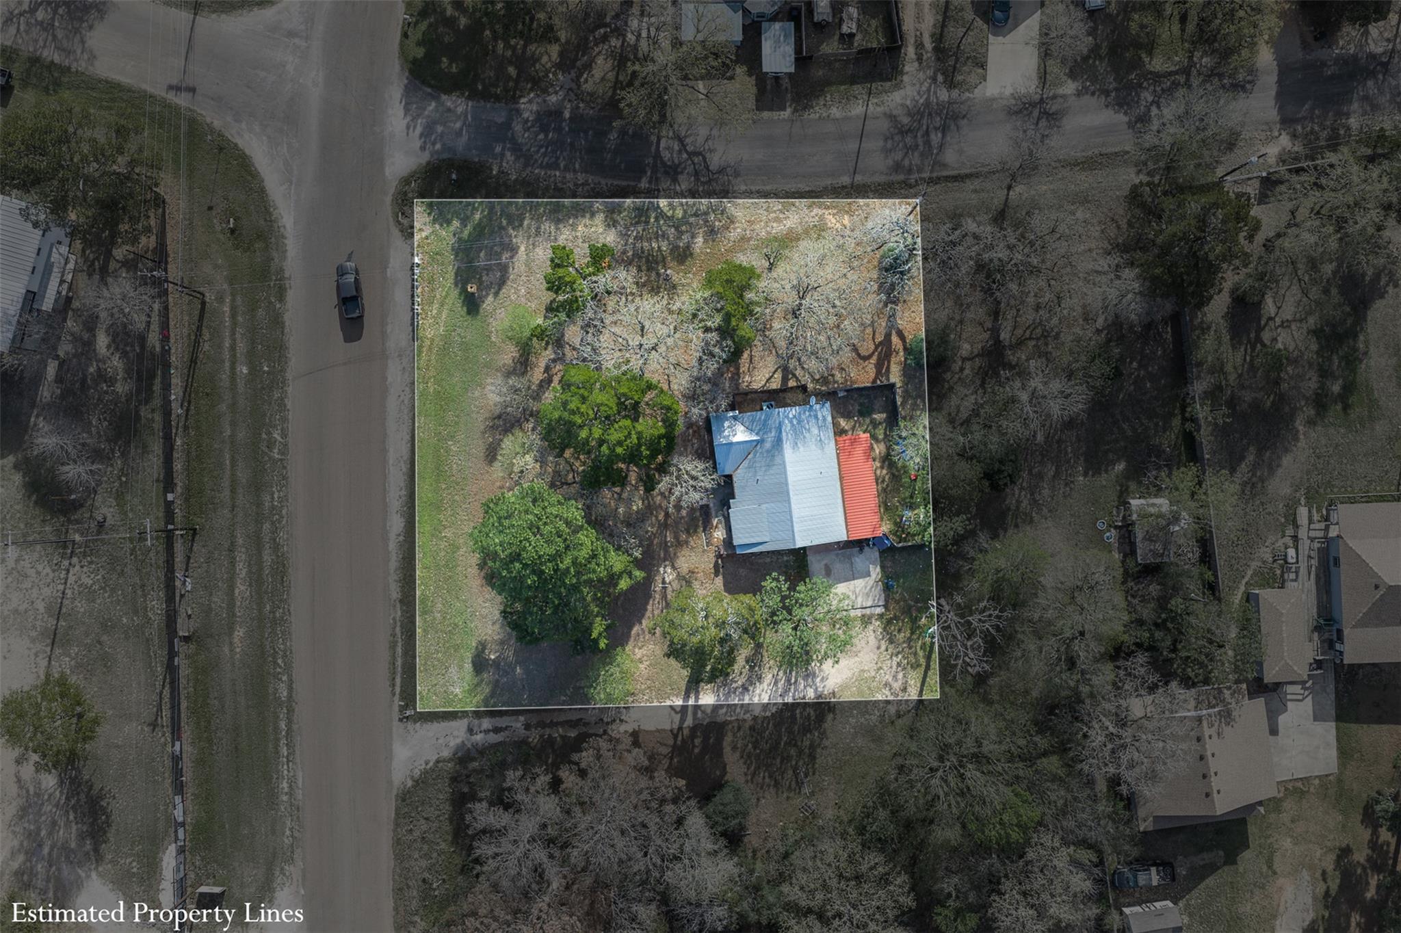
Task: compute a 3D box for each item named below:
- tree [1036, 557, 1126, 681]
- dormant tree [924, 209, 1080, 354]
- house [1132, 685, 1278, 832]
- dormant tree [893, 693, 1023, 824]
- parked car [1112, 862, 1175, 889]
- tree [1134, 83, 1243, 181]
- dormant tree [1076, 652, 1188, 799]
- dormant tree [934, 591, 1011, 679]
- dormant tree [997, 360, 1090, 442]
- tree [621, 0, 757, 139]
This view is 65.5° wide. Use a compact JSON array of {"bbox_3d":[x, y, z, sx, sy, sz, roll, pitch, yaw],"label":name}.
[{"bbox_3d":[37.820,15.190,109.250,8.660,9.500,11.830,0,90,0],"label":"tree"},{"bbox_3d":[29.810,-18.040,108.250,15.140,11.500,13.580,0,90,0],"label":"dormant tree"},{"bbox_3d":[51.200,29.500,111.500,13.900,5.000,13.600,-7,90,0],"label":"house"},{"bbox_3d":[25.500,28.940,109.000,12.530,10.000,12.640,0,90,0],"label":"dormant tree"},{"bbox_3d":[46.050,42.600,113.100,5.850,1.850,2.000,-7,90,0],"label":"parked car"},{"bbox_3d":[48.080,-32.930,108.500,10.470,11.000,9.320,0,90,0],"label":"tree"},{"bbox_3d":[42.640,25.610,108.750,10.600,10.500,14.070,0,90,0],"label":"dormant tree"},{"bbox_3d":[26.860,16.830,109.000,7.790,10.000,8.320,0,90,0],"label":"dormant tree"},{"bbox_3d":[34.560,-6.480,110.000,9.050,8.000,8.200,0,90,0],"label":"dormant tree"},{"bbox_3d":[-1.510,-38.980,108.500,13.090,11.000,13.300,0,90,0],"label":"tree"}]

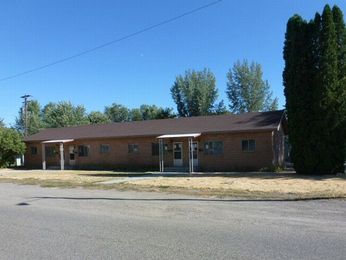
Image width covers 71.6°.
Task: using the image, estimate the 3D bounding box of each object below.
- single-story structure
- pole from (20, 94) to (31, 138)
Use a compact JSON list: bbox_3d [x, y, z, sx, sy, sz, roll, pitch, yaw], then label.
[{"bbox_3d":[-3.456,1.705,27.468,28.859,4.900,9.600,-4,-4,25],"label":"single-story structure"},{"bbox_3d":[-28.015,-0.321,45.551,2.400,12.883,0.400,-4,-5,30],"label":"pole"}]

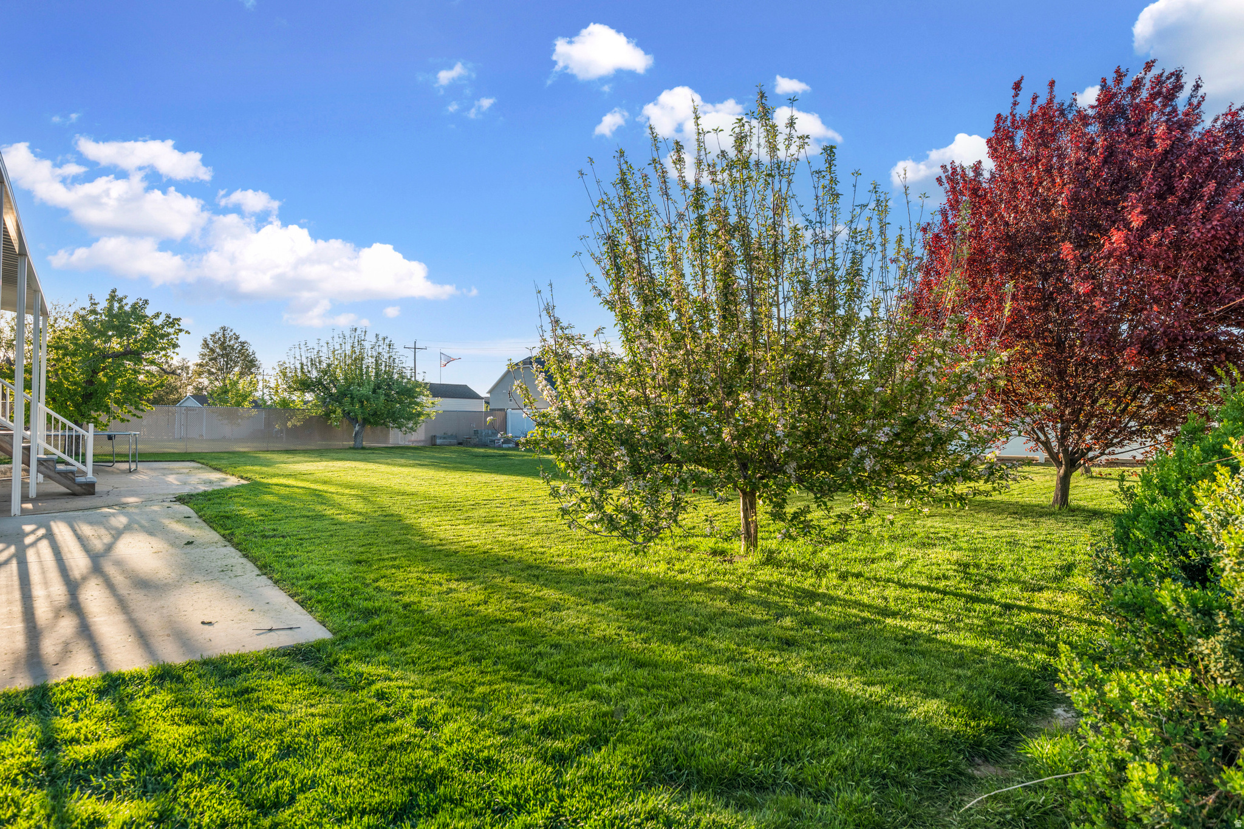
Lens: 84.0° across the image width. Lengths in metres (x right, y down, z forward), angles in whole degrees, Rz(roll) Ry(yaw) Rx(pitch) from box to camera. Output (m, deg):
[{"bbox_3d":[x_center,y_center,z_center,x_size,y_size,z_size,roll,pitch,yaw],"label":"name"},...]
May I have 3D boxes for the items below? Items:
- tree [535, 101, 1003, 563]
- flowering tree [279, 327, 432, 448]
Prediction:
[{"bbox_3d":[1.240,-0.890,6.600,4.500,4.400,4.200,0,-1,0],"label":"tree"},{"bbox_3d":[-12.500,-1.270,32.800,7.000,5.800,6.700,0,-1,0],"label":"flowering tree"}]

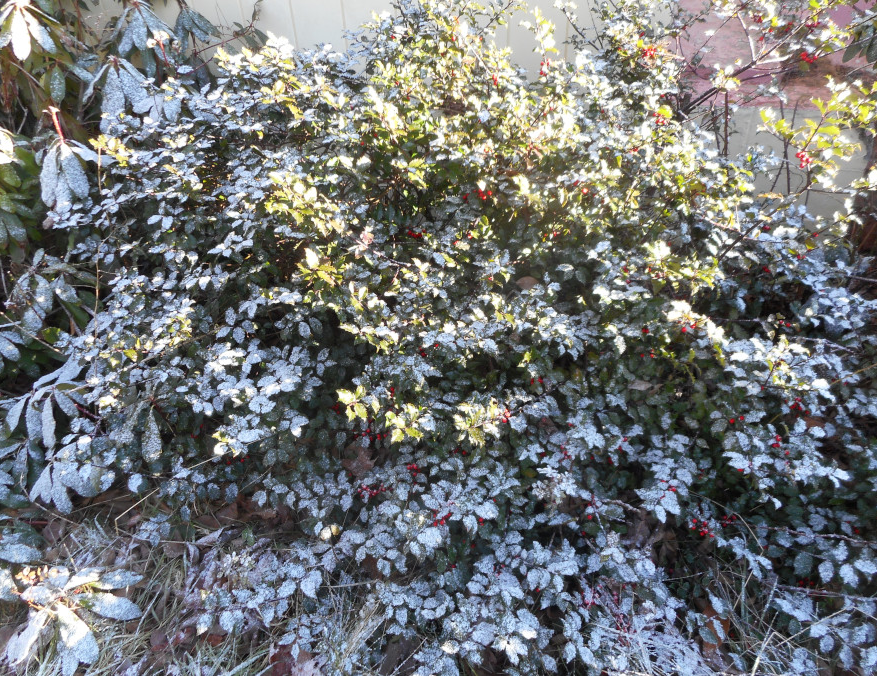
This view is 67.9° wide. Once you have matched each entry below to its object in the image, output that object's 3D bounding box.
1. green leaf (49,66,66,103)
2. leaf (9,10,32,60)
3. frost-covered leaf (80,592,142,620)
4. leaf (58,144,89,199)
[{"bbox_3d":[-1.083,-0.721,1.850,0.046,0.100,0.015,-20,38,-23],"label":"green leaf"},{"bbox_3d":[-1.124,-0.816,1.750,0.050,0.138,0.020,-9,13,-16],"label":"leaf"},{"bbox_3d":[-0.724,0.595,1.442,0.130,0.020,0.046,4,35,10],"label":"frost-covered leaf"},{"bbox_3d":[-0.909,-0.414,1.620,0.052,0.138,0.020,-23,12,-15],"label":"leaf"}]

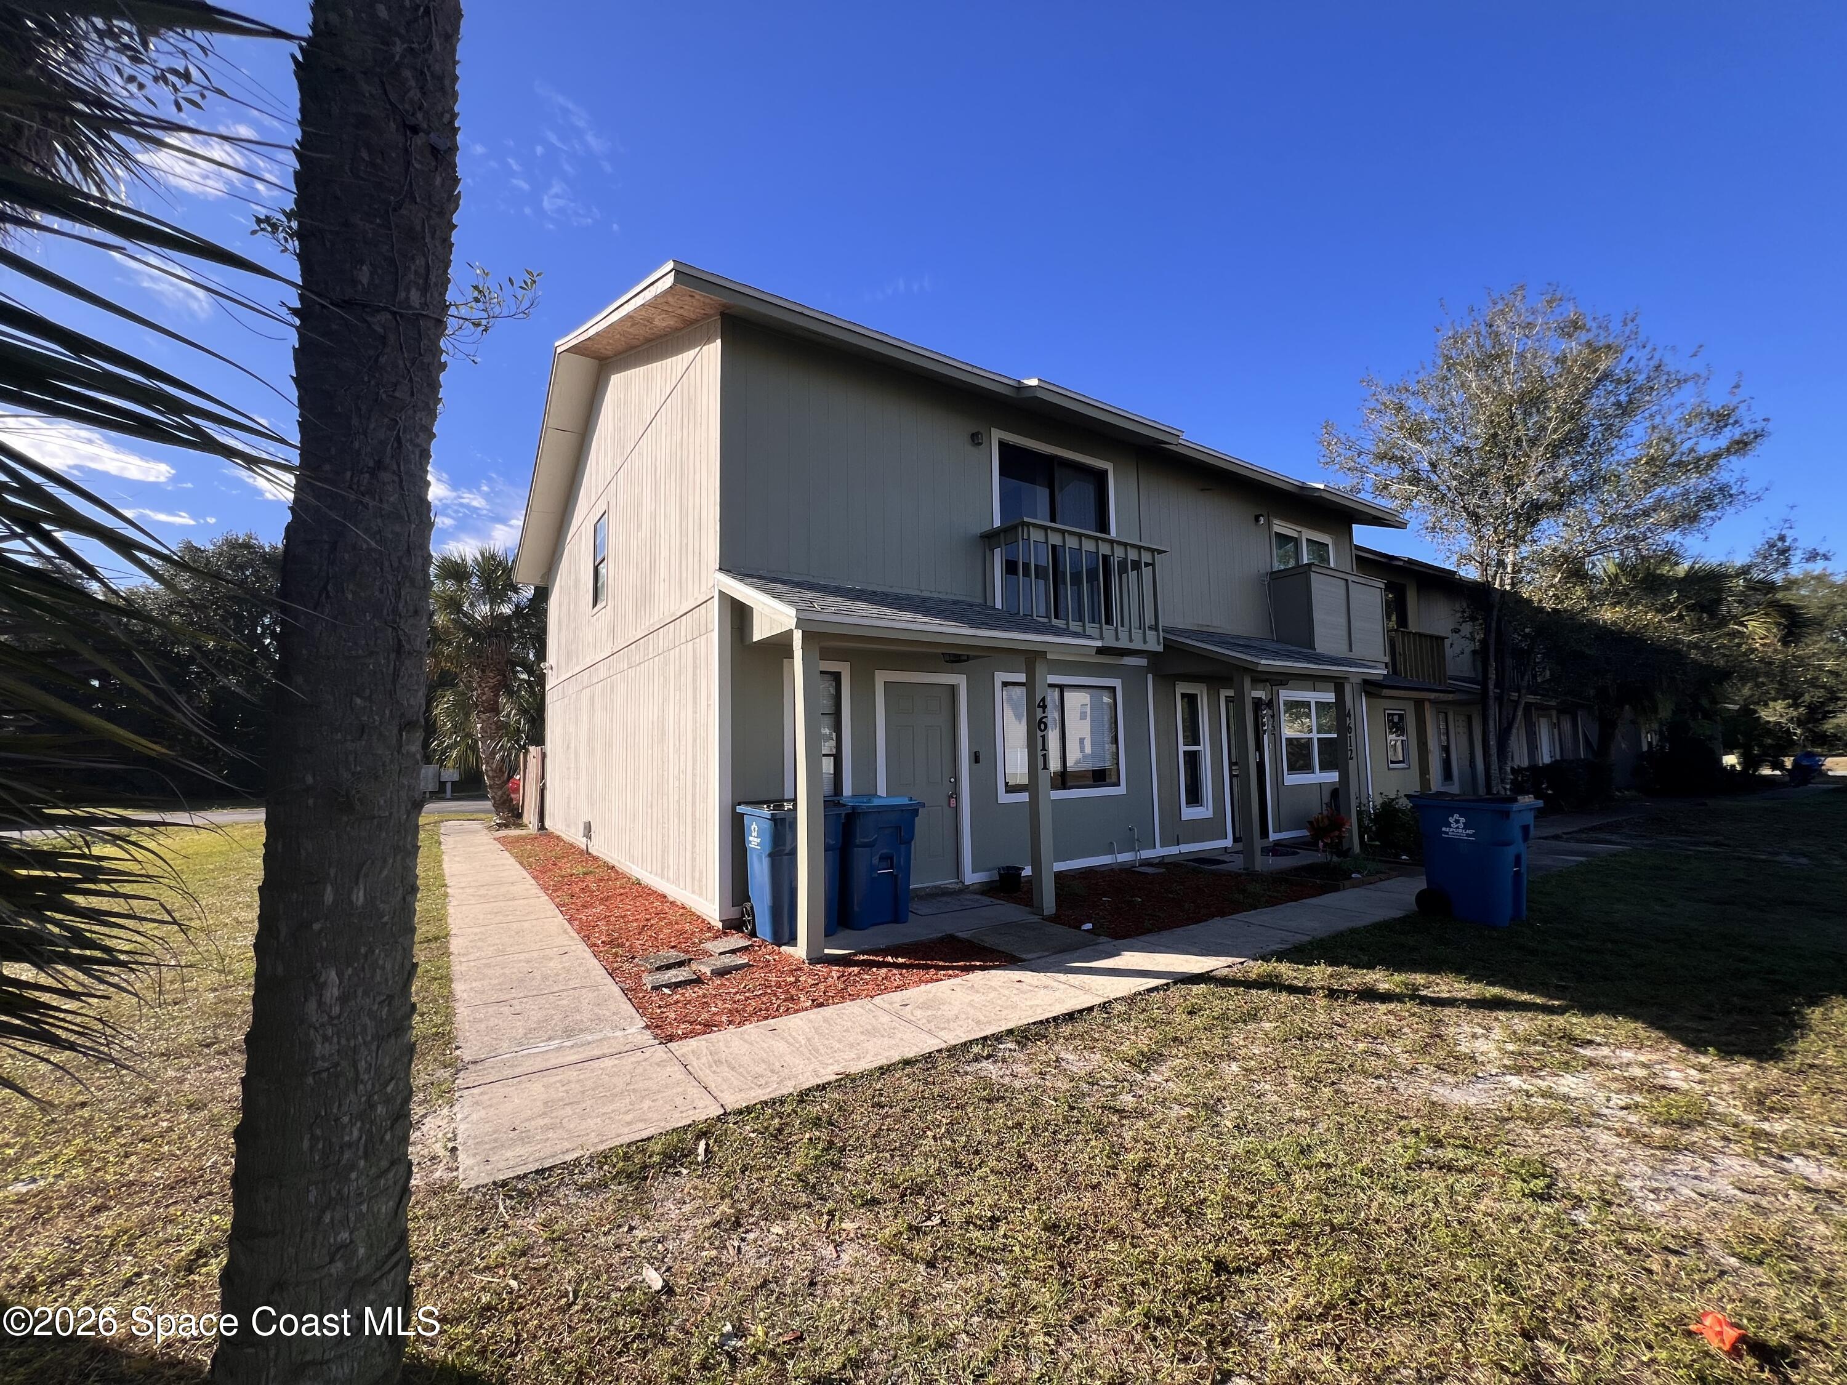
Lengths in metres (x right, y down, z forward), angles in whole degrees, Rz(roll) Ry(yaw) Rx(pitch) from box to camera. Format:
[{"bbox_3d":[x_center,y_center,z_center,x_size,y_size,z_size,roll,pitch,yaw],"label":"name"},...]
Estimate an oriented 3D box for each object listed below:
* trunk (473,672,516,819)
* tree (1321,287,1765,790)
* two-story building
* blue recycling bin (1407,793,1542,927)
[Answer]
[{"bbox_3d":[-9.700,1.210,15.700,0.850,3.550,0.750,2,-6,-32],"label":"trunk"},{"bbox_3d":[11.200,-2.730,13.140,6.600,10.400,6.600,-5,-6,41],"label":"tree"},{"bbox_3d":[0.985,-1.258,13.207,14.000,7.750,11.000,2,-6,-35],"label":"two-story building"},{"bbox_3d":[5.050,1.500,6.350,0.680,1.100,0.860,2,-6,-31],"label":"blue recycling bin"}]

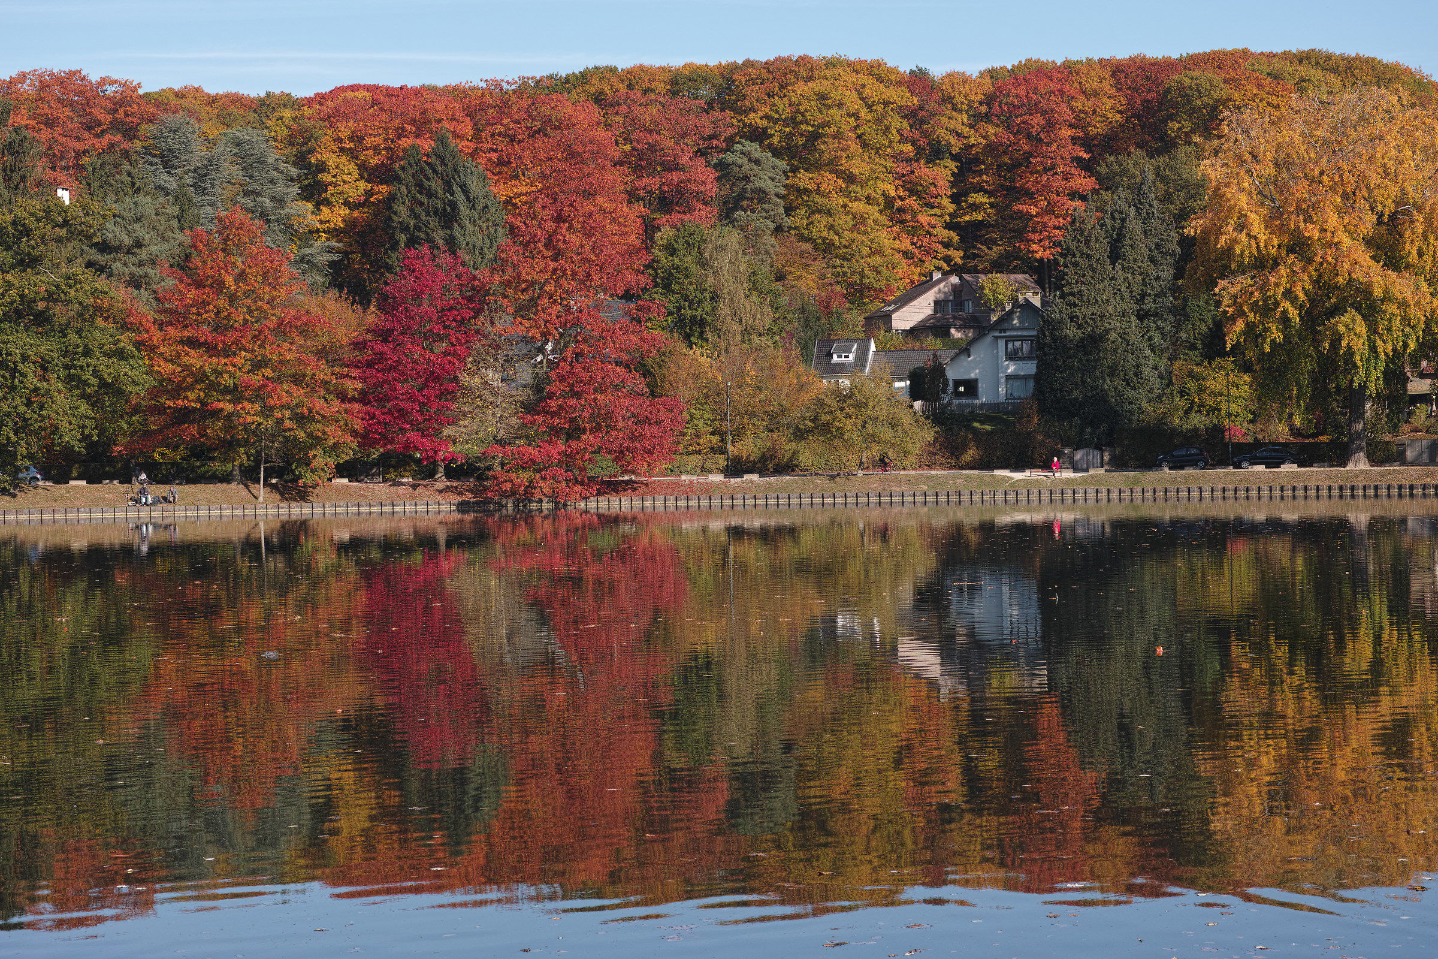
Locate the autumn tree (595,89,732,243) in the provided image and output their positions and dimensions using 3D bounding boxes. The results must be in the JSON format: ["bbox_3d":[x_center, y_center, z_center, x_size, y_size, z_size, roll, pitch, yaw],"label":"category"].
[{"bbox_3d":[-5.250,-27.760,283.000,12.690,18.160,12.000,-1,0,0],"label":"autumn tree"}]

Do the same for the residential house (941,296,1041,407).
[{"bbox_3d":[22.588,-10.298,242.000,8.720,8.630,10.000,-1,0,2],"label":"residential house"}]

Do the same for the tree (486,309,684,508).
[{"bbox_3d":[-8.085,-4.466,181.000,12.100,12.010,11.500,-1,0,0],"label":"tree"}]

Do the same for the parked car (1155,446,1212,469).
[{"bbox_3d":[29.600,-1.360,191.000,3.500,1.460,1.630,-1,0,14],"label":"parked car"}]

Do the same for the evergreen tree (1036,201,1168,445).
[{"bbox_3d":[27.052,-10.870,212.000,9.240,17.330,9.000,-1,0,0],"label":"evergreen tree"}]

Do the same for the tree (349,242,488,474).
[{"bbox_3d":[-19.480,-7.590,194.500,8.940,15.180,8.600,-1,0,0],"label":"tree"}]

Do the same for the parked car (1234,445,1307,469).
[{"bbox_3d":[34.606,-1.373,188.000,4.450,1.430,1.780,-1,0,1],"label":"parked car"}]

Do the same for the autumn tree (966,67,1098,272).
[{"bbox_3d":[32.540,-30.980,311.000,13.370,23.690,12.500,-1,0,0],"label":"autumn tree"}]

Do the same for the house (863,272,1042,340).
[{"bbox_3d":[23.275,-16.633,292.000,15.780,6.530,9.500,-1,0,-21],"label":"house"}]

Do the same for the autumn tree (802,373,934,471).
[{"bbox_3d":[9.600,-3.600,194.000,8.340,6.480,7.800,-1,0,0],"label":"autumn tree"}]

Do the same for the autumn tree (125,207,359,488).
[{"bbox_3d":[-28.822,-7.780,182.500,14.090,17.040,13.500,-1,0,0],"label":"autumn tree"}]

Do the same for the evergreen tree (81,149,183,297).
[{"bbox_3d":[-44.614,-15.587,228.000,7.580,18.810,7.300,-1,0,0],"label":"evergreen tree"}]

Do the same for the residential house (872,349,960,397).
[{"bbox_3d":[15.883,-8.340,240.000,6.920,4.000,6.500,-1,0,10],"label":"residential house"}]

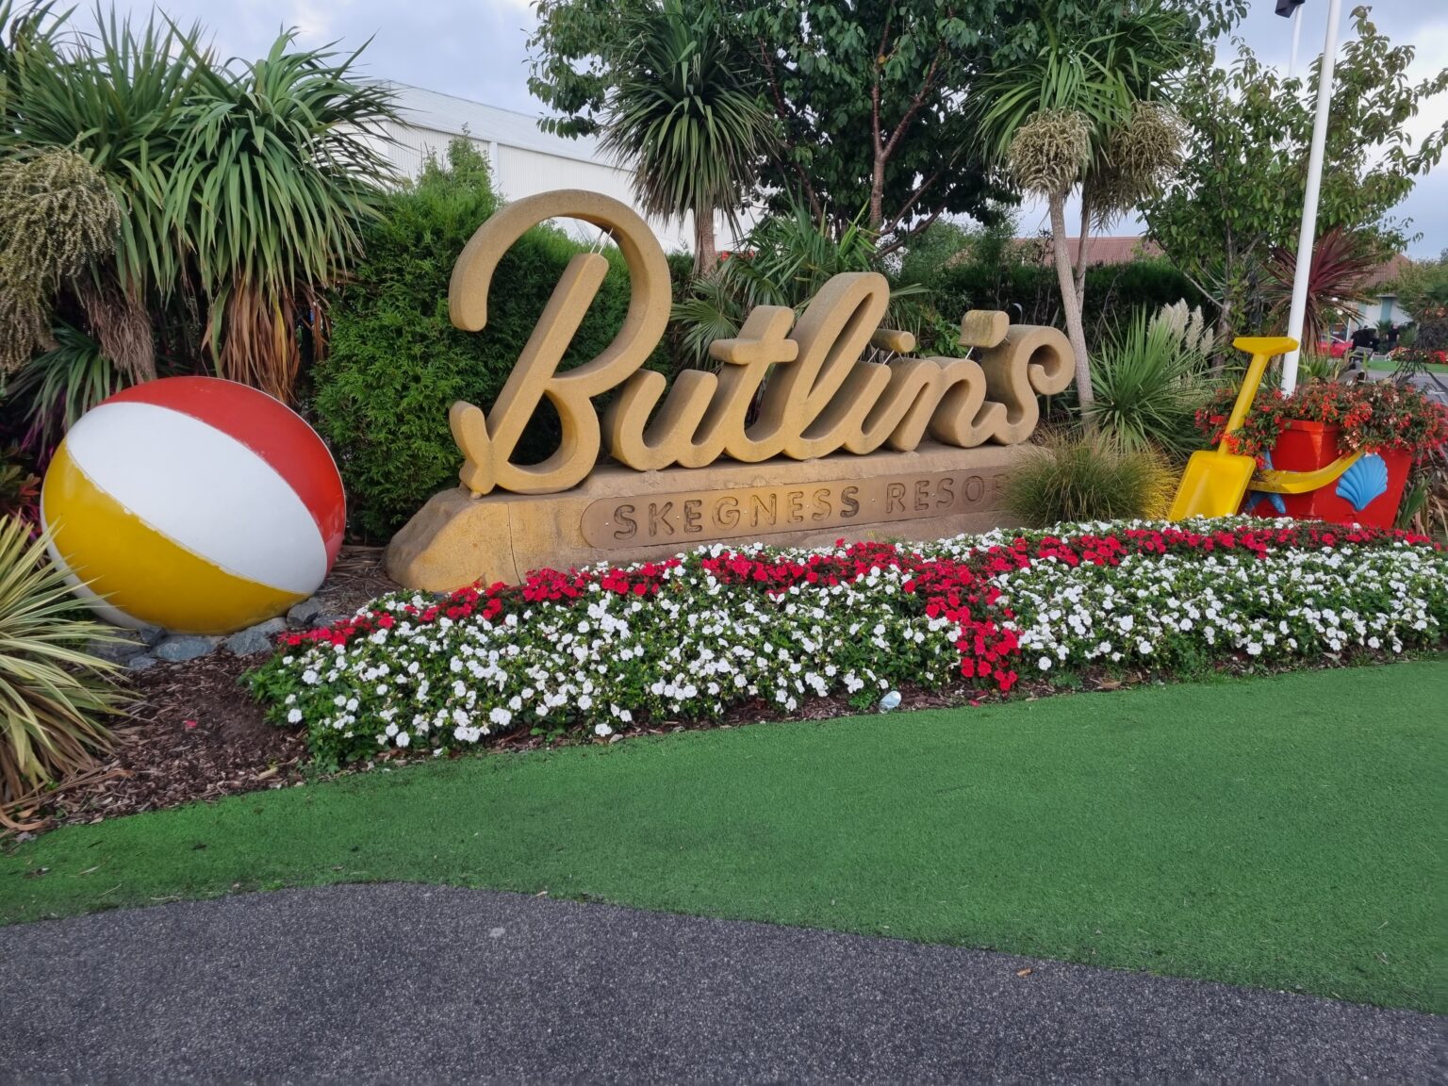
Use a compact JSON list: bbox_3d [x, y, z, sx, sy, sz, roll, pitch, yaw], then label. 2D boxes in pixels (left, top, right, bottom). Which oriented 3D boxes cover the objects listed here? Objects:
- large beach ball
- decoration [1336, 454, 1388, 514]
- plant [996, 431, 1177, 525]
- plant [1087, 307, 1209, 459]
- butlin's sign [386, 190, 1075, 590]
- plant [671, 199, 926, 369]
[{"bbox_3d":[-2.354,-0.159,4.918,1.200,1.200,1.200,-5,13,-28],"label":"large beach ball"},{"bbox_3d":[4.551,-0.431,7.750,0.420,0.430,0.080,3,20,-9],"label":"decoration"},{"bbox_3d":[2.600,-0.456,7.750,1.250,0.740,1.150,-5,13,-28],"label":"plant"},{"bbox_3d":[3.632,-1.340,9.300,1.100,1.400,1.100,-5,13,-28],"label":"plant"},{"bbox_3d":[0.427,-1.054,7.212,5.300,2.150,0.900,-5,13,-28],"label":"butlin's sign"},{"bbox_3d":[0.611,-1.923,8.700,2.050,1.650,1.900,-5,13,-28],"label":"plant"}]

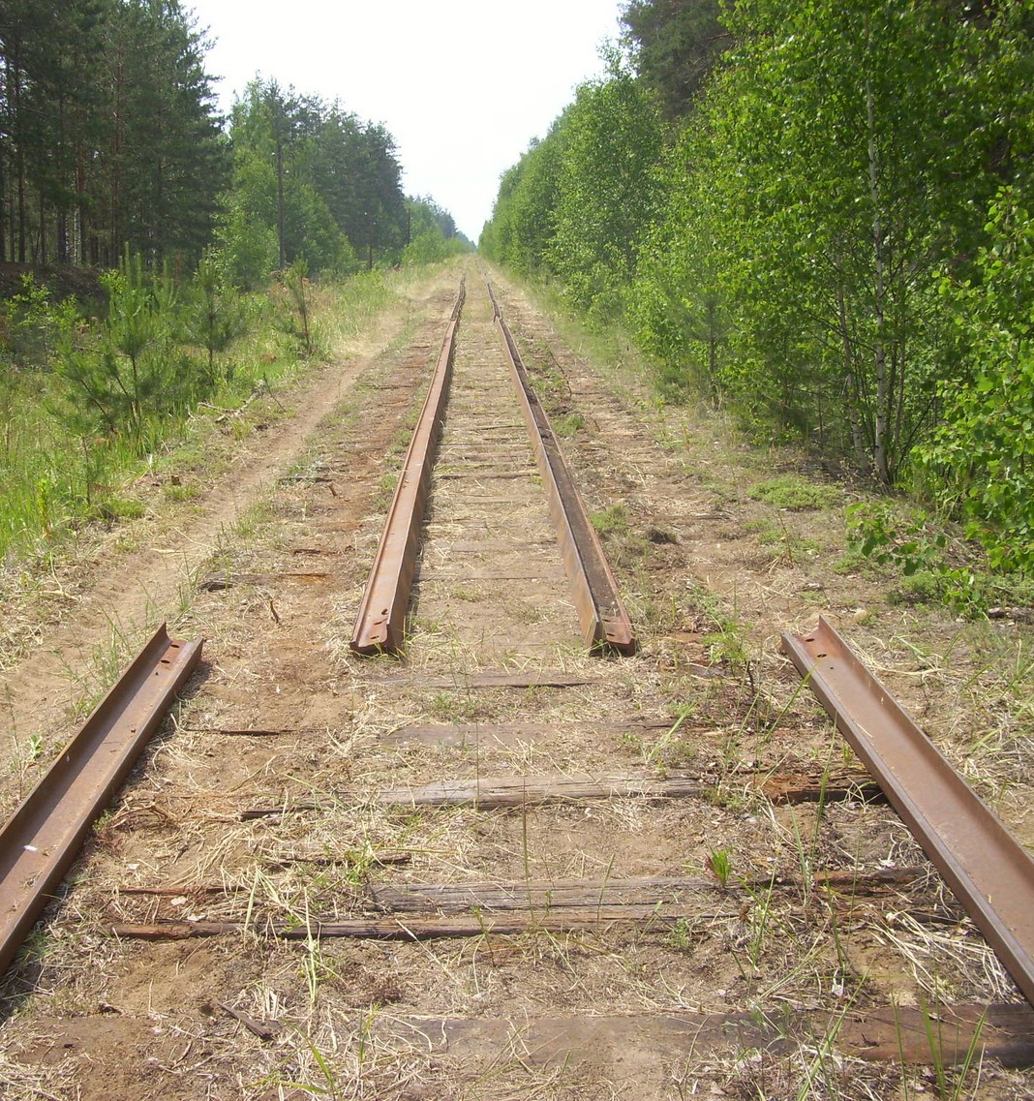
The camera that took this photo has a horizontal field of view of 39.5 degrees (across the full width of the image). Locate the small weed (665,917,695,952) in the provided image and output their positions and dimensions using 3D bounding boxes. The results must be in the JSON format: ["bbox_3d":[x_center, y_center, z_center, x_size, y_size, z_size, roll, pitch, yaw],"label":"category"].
[{"bbox_3d":[0.385,0.902,3.397,0.070,0.066,0.065,0,12,0],"label":"small weed"}]

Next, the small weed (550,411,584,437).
[{"bbox_3d":[0.440,-1.107,12.571,0.310,0.193,0.340,0,12,0],"label":"small weed"}]

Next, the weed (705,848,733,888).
[{"bbox_3d":[0.518,0.821,3.704,0.073,0.098,0.072,0,12,0],"label":"weed"}]

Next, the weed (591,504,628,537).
[{"bbox_3d":[0.531,-0.173,8.243,0.216,0.160,0.260,0,12,0],"label":"weed"}]

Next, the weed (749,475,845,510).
[{"bbox_3d":[1.767,-0.378,9.186,0.599,0.150,0.520,0,12,0],"label":"weed"}]

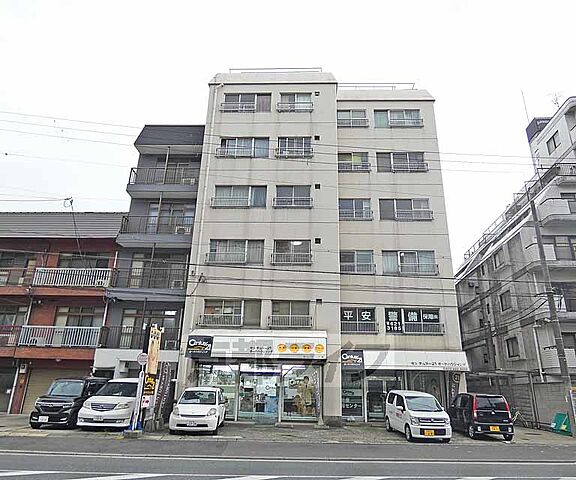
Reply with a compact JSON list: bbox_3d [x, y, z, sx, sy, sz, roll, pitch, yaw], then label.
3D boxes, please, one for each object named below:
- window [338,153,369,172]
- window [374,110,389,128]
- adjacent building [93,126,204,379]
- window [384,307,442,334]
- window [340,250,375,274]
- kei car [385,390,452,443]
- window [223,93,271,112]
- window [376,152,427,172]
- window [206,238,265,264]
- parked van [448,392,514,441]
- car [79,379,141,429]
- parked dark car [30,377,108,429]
[{"bbox_3d":[3.839,-4.628,22.659,2.113,1.402,0.280,0,-20,2],"label":"window"},{"bbox_3d":[5.251,-6.770,21.373,0.794,1.213,0.100,1,-18,2],"label":"window"},{"bbox_3d":[-6.951,1.731,23.805,4.111,16.513,8.000,0,-20,2],"label":"adjacent building"},{"bbox_3d":[5.902,3.812,17.902,2.650,1.228,0.200,1,-18,2],"label":"window"},{"bbox_3d":[3.430,1.119,18.870,1.699,1.253,0.200,1,-18,2],"label":"window"},{"bbox_3d":[4.805,6.429,14.200,1.475,1.650,3.395,1,-20,-1],"label":"kei car"},{"bbox_3d":[-2.196,-7.397,20.528,2.604,1.243,0.200,1,-18,2],"label":"window"},{"bbox_3d":[6.101,-4.168,20.468,2.604,1.227,0.200,1,-18,2],"label":"window"},{"bbox_3d":[-2.627,0.618,19.557,2.821,1.383,0.150,0,-19,2],"label":"window"},{"bbox_3d":[7.652,7.051,15.553,1.475,1.630,3.395,0,-19,4],"label":"parked van"},{"bbox_3d":[-6.914,7.056,16.711,1.820,1.790,4.800,1,-19,0],"label":"car"},{"bbox_3d":[-8.761,6.534,15.443,1.475,1.790,3.395,3,-20,-5],"label":"parked dark car"}]

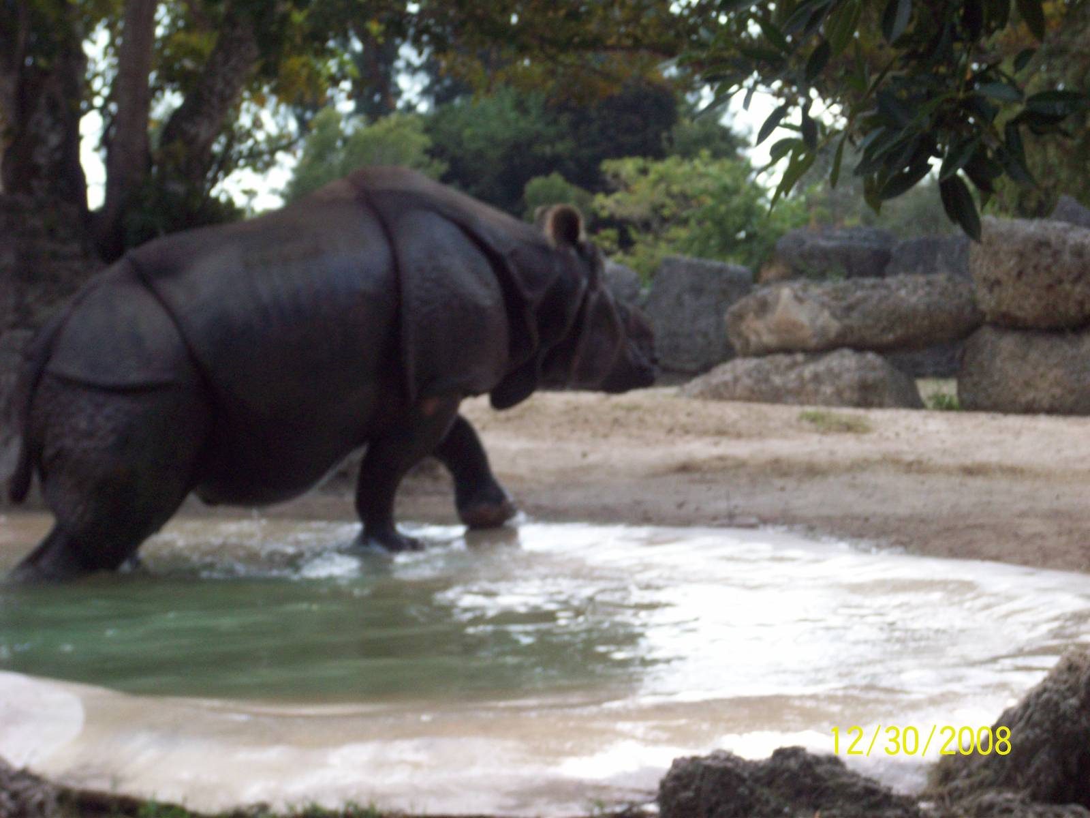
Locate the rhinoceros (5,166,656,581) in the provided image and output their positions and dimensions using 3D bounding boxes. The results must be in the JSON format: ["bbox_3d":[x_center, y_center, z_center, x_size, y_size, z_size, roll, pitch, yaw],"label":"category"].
[{"bbox_3d":[-0.820,-0.160,15.250,3.150,1.780,1.150,-8,8,-34],"label":"rhinoceros"}]

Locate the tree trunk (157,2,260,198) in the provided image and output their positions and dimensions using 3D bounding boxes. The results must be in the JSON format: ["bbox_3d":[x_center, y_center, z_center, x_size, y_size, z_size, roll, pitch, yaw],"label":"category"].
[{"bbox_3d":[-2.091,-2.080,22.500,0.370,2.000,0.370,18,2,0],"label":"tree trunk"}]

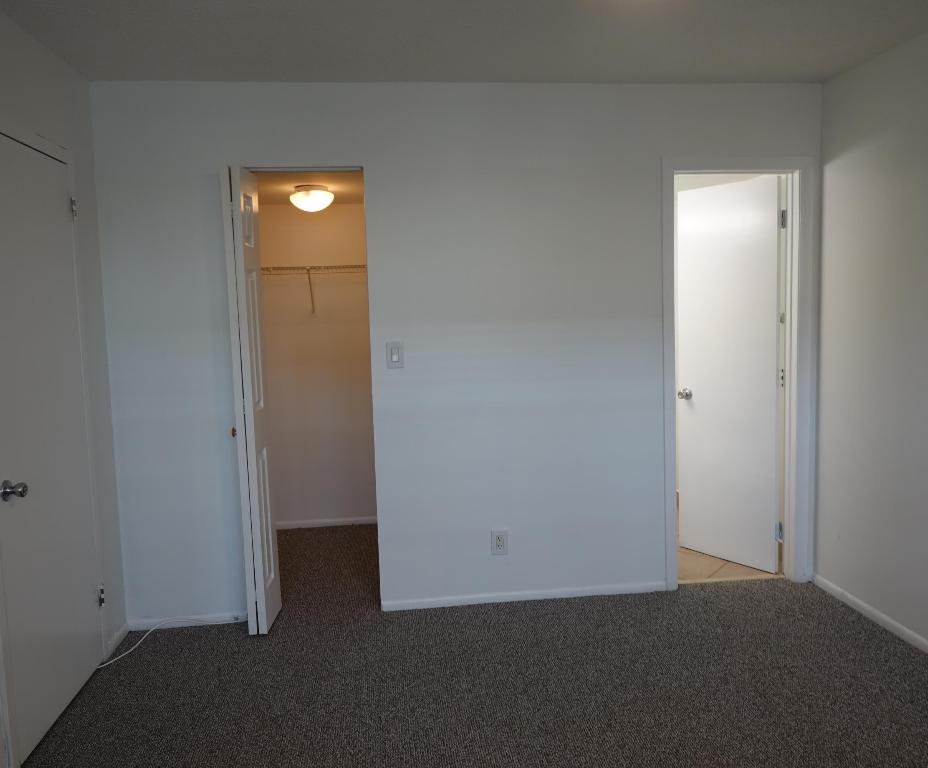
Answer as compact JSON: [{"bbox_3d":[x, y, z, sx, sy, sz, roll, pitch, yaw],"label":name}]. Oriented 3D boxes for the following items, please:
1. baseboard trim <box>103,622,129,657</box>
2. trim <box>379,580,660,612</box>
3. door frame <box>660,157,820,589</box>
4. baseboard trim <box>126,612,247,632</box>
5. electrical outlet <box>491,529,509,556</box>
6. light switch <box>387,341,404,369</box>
[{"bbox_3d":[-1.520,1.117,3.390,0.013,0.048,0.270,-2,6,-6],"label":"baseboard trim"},{"bbox_3d":[0.306,1.034,3.718,1.400,0.048,0.013,-2,6,-6],"label":"trim"},{"bbox_3d":[1.346,-0.030,3.788,0.772,2.097,0.130,-2,6,-6],"label":"door frame"},{"bbox_3d":[-1.272,1.095,3.548,0.540,0.046,0.013,-2,6,-6],"label":"baseboard trim"},{"bbox_3d":[0.173,0.762,3.678,0.076,0.121,0.011,-2,6,-6],"label":"electrical outlet"},{"bbox_3d":[-0.315,-0.133,3.537,0.072,0.120,0.011,-2,6,-6],"label":"light switch"}]

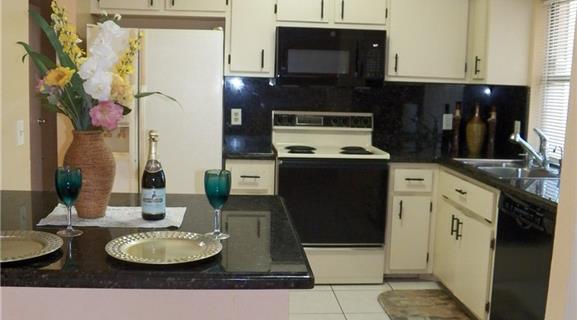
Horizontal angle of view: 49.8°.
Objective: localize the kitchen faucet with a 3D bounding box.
[{"bbox_3d":[1.479,-0.076,3.763,0.270,0.236,0.110,1,7,-4],"label":"kitchen faucet"}]

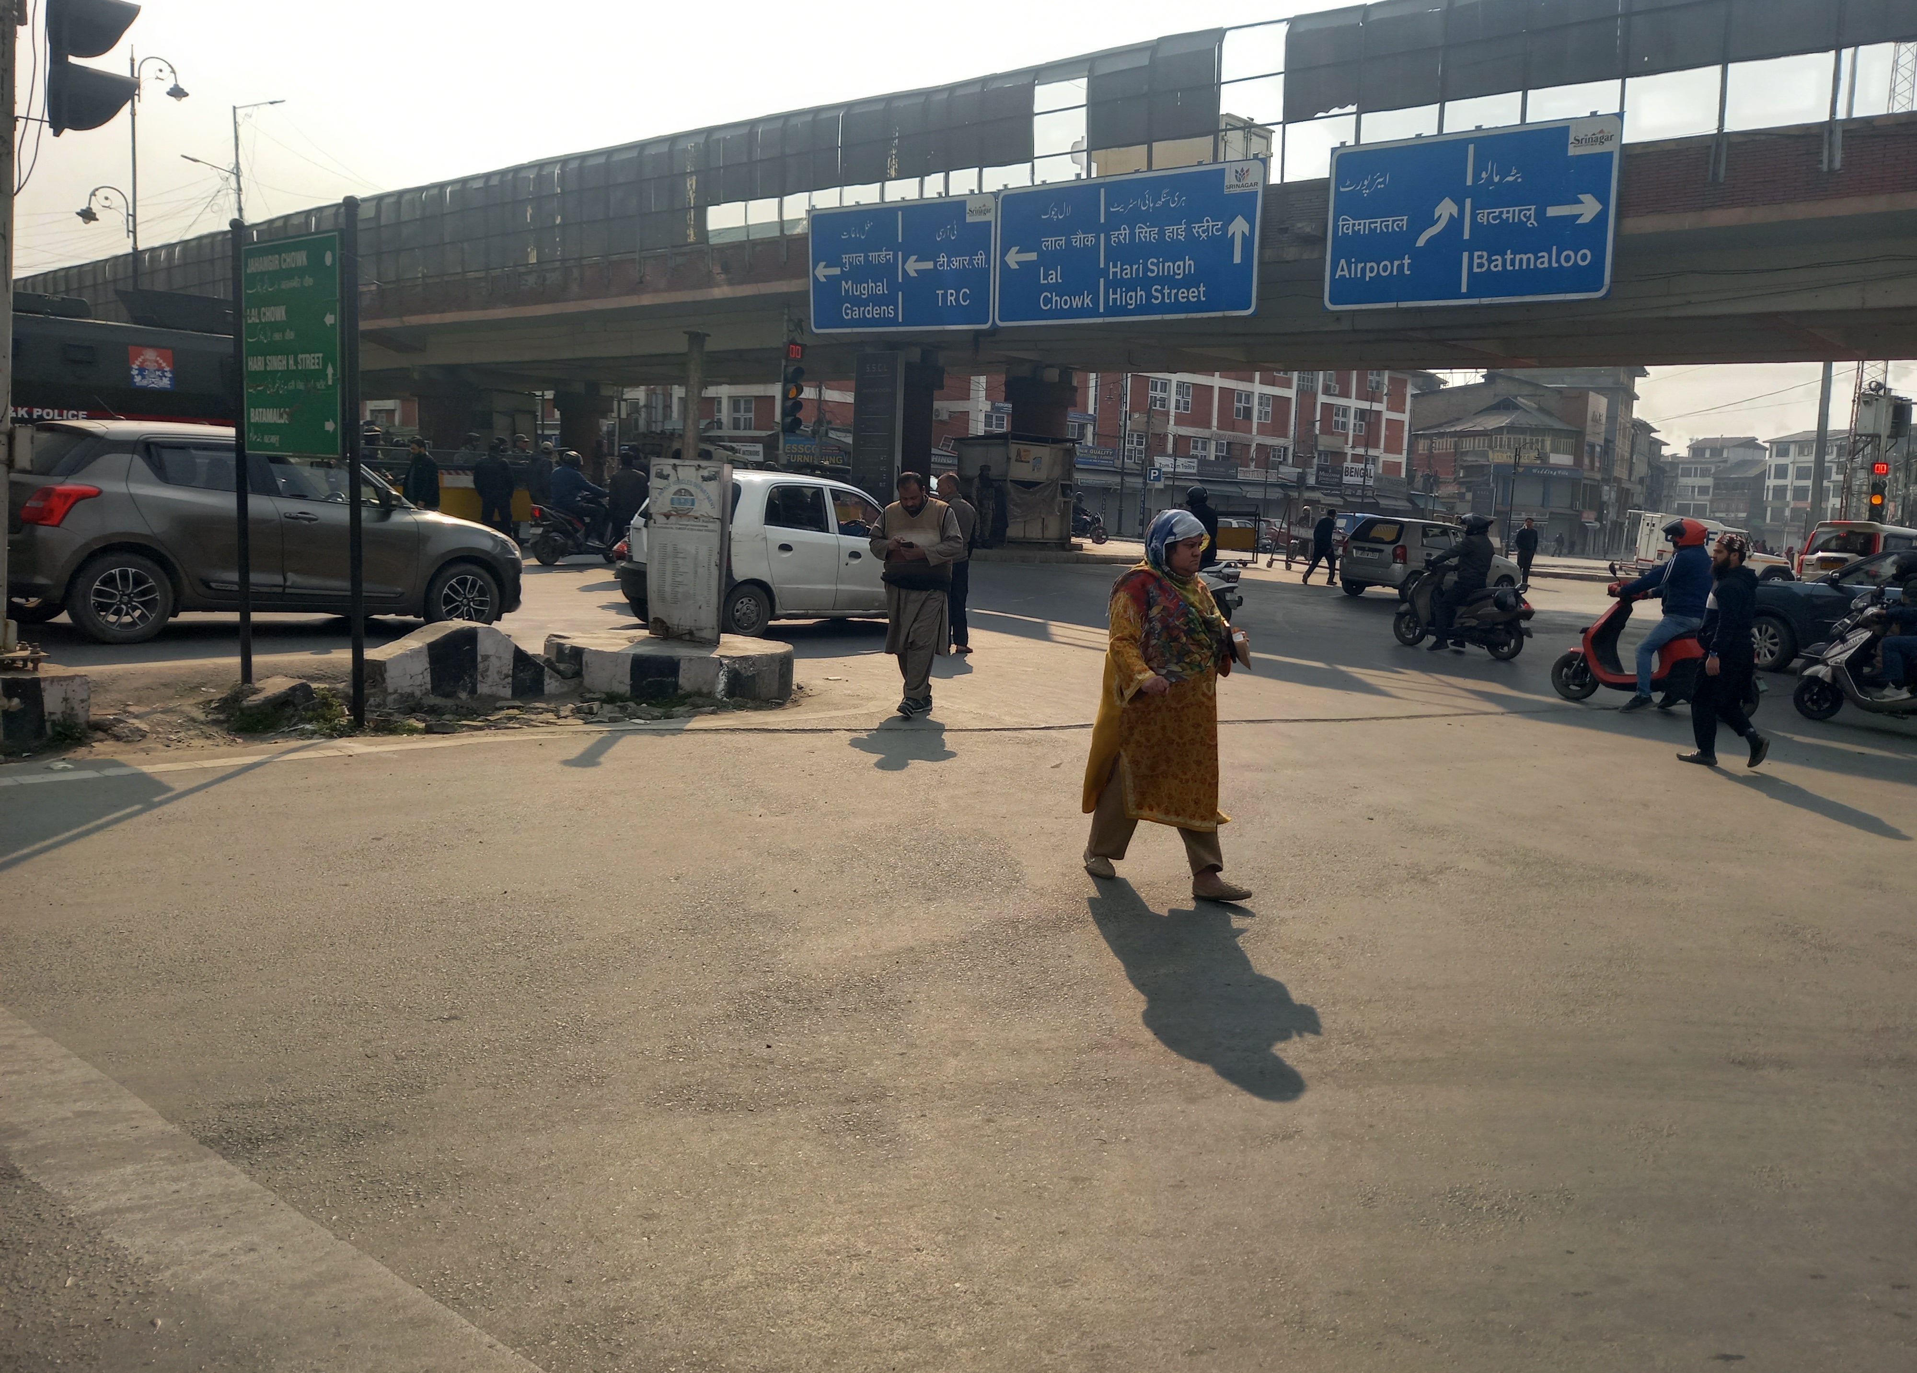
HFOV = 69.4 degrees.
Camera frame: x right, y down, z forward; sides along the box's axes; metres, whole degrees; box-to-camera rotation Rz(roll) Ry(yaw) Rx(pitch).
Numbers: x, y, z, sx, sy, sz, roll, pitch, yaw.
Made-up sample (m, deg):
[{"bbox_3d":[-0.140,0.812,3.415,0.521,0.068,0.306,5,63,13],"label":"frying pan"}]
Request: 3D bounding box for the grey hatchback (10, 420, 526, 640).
[{"bbox_3d":[-5.180,-1.160,10.430,1.735,1.530,3.840,7,7,38],"label":"grey hatchback"}]

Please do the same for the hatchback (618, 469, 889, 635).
[{"bbox_3d":[-1.698,-1.443,15.009,1.525,1.560,3.565,11,11,43],"label":"hatchback"}]

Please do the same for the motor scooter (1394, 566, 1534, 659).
[{"bbox_3d":[6.191,-0.953,16.950,1.760,1.120,0.680,11,11,41],"label":"motor scooter"}]

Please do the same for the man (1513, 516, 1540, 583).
[{"bbox_3d":[14.100,-3.347,34.300,0.540,1.700,0.360,5,7,24],"label":"man"}]

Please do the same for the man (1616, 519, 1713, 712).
[{"bbox_3d":[6.440,-0.670,12.650,0.850,1.680,0.600,6,8,21],"label":"man"}]

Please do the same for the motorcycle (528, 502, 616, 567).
[{"bbox_3d":[-5.460,-2.320,19.900,0.680,1.130,1.800,6,8,31],"label":"motorcycle"}]

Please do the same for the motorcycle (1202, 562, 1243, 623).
[{"bbox_3d":[3.026,-1.405,18.337,0.680,1.120,1.780,-2,10,-35],"label":"motorcycle"}]

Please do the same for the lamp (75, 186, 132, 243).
[{"bbox_3d":[-16.663,-9.215,27.000,1.000,1.060,0.420,-2,8,-32],"label":"lamp"}]

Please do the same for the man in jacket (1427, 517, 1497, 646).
[{"bbox_3d":[6.146,-1.282,16.900,0.800,1.620,0.580,9,10,42],"label":"man in jacket"}]

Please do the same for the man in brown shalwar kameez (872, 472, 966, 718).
[{"bbox_3d":[-0.267,-0.639,9.600,0.600,1.680,0.450,3,7,4],"label":"man in brown shalwar kameez"}]

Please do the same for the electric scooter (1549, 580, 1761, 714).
[{"bbox_3d":[6.280,-0.380,12.350,1.850,1.170,0.700,8,9,43],"label":"electric scooter"}]

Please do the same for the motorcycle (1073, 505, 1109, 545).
[{"bbox_3d":[4.016,-5.184,45.000,2.020,1.100,0.750,6,8,32],"label":"motorcycle"}]

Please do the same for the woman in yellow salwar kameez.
[{"bbox_3d":[0.870,0.050,5.780,0.660,1.590,0.540,4,7,20],"label":"woman in yellow salwar kameez"}]

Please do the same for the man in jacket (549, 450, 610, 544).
[{"bbox_3d":[-5.449,-2.706,20.000,0.580,1.300,0.820,7,9,32],"label":"man in jacket"}]

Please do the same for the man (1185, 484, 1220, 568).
[{"bbox_3d":[2.863,-1.671,16.700,0.560,1.450,0.750,-3,9,-38],"label":"man"}]

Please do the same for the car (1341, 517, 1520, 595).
[{"bbox_3d":[9.074,-2.431,26.689,3.600,1.460,1.475,-2,10,-33],"label":"car"}]

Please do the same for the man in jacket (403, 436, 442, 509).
[{"bbox_3d":[-7.800,-2.770,20.100,0.540,1.700,0.400,7,8,35],"label":"man in jacket"}]

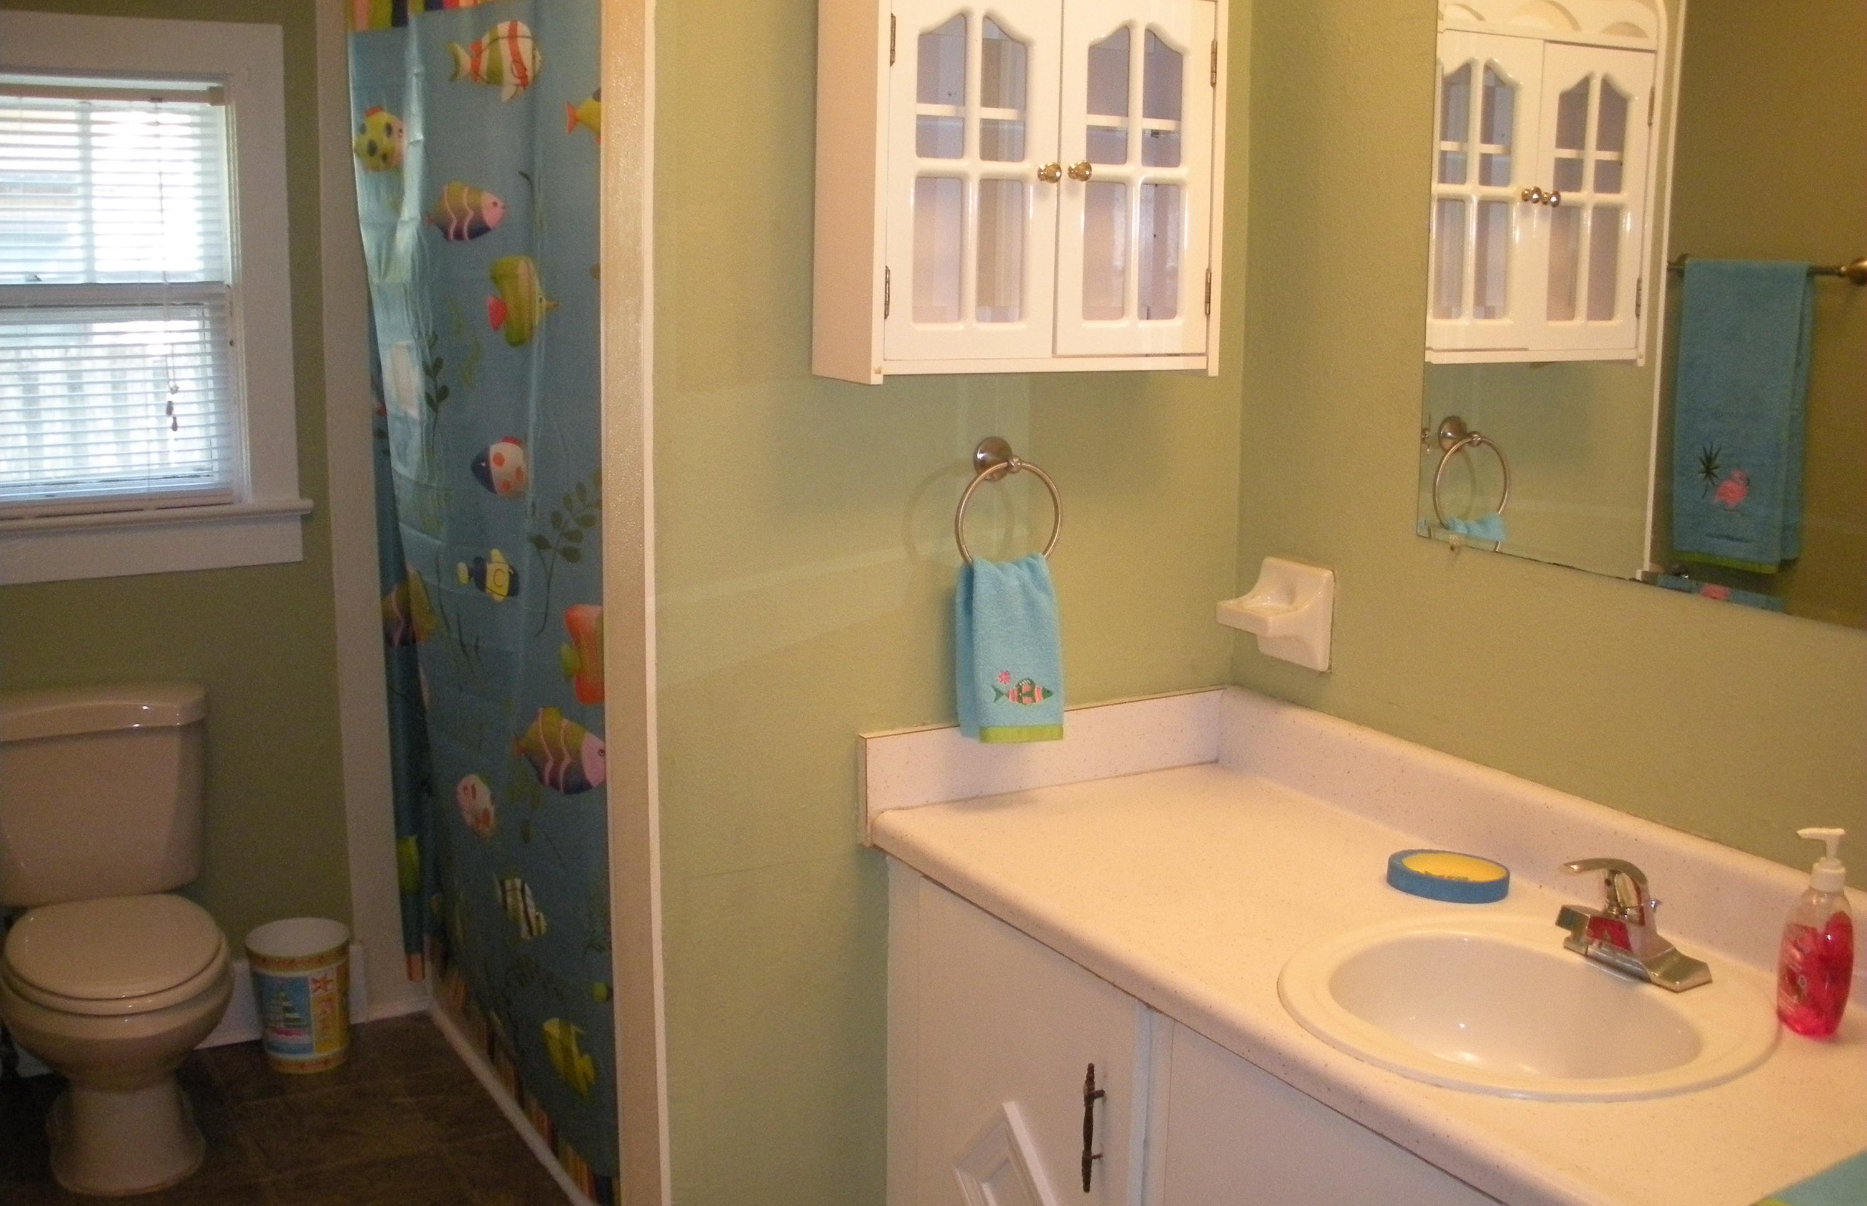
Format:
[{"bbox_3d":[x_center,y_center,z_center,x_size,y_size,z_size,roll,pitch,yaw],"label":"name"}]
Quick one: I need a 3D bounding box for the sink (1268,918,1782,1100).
[{"bbox_3d":[0.555,0.442,1.795,0.475,0.180,0.483,-5,12,-29],"label":"sink"}]

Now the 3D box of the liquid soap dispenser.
[{"bbox_3d":[0.795,0.294,1.695,0.060,0.188,0.072,-1,11,-10],"label":"liquid soap dispenser"}]

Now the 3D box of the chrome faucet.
[{"bbox_3d":[0.640,0.294,1.785,0.158,0.128,0.148,-5,12,-29],"label":"chrome faucet"}]

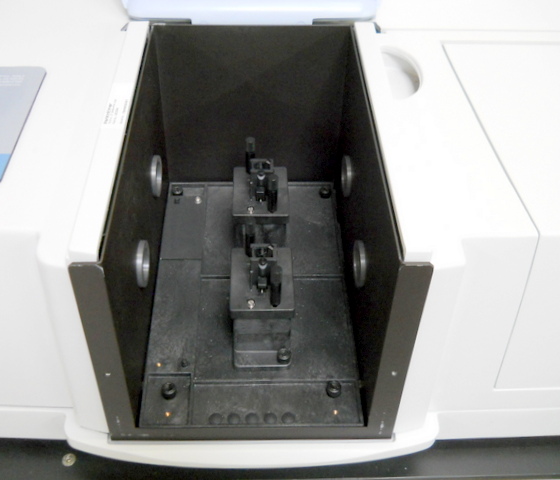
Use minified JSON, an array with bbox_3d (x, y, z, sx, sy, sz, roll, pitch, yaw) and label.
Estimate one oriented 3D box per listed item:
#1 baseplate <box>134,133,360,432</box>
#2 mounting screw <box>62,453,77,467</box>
[{"bbox_3d":[-0.026,0.011,0.651,0.190,0.110,0.312,0,45,-2],"label":"baseplate"},{"bbox_3d":[-0.191,0.200,0.621,0.013,0.005,0.013,0,45,-2],"label":"mounting screw"}]

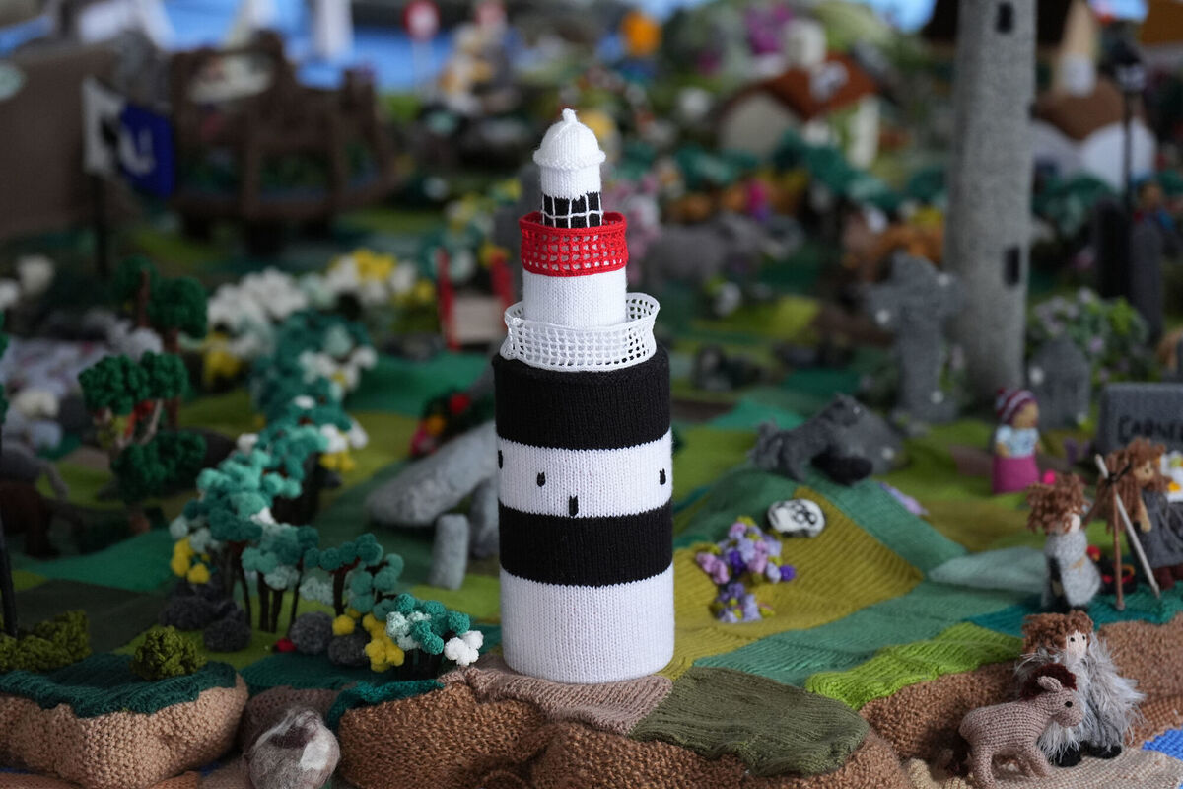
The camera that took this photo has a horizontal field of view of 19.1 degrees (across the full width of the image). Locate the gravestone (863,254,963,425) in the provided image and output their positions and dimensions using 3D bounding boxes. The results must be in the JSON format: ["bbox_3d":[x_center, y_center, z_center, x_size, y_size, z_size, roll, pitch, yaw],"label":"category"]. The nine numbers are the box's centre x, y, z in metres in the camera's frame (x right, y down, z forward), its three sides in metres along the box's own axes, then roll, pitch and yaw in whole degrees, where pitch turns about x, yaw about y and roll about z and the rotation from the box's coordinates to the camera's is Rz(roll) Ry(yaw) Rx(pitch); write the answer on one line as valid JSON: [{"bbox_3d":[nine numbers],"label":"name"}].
[{"bbox_3d":[0.277,-0.047,3.036,0.078,0.148,0.032,-2,14,-10],"label":"gravestone"}]

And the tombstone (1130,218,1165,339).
[{"bbox_3d":[0.527,-0.106,3.336,0.034,0.123,0.022,-2,14,-10],"label":"tombstone"}]

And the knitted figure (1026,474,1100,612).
[{"bbox_3d":[0.338,0.106,2.516,0.048,0.093,0.055,4,14,15],"label":"knitted figure"}]

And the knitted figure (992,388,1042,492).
[{"bbox_3d":[0.342,0.037,2.825,0.036,0.084,0.039,11,17,39],"label":"knitted figure"}]

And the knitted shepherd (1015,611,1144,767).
[{"bbox_3d":[0.334,0.202,2.407,0.080,0.098,0.062,-8,15,-29],"label":"knitted shepherd"}]

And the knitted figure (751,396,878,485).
[{"bbox_3d":[0.173,0.036,2.740,0.090,0.066,0.042,2,14,10],"label":"knitted figure"}]

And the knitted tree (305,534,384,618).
[{"bbox_3d":[-0.174,0.131,2.478,0.051,0.063,0.045,0,13,0],"label":"knitted tree"}]

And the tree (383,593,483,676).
[{"bbox_3d":[-0.107,0.162,2.378,0.065,0.050,0.055,0,13,0],"label":"tree"}]

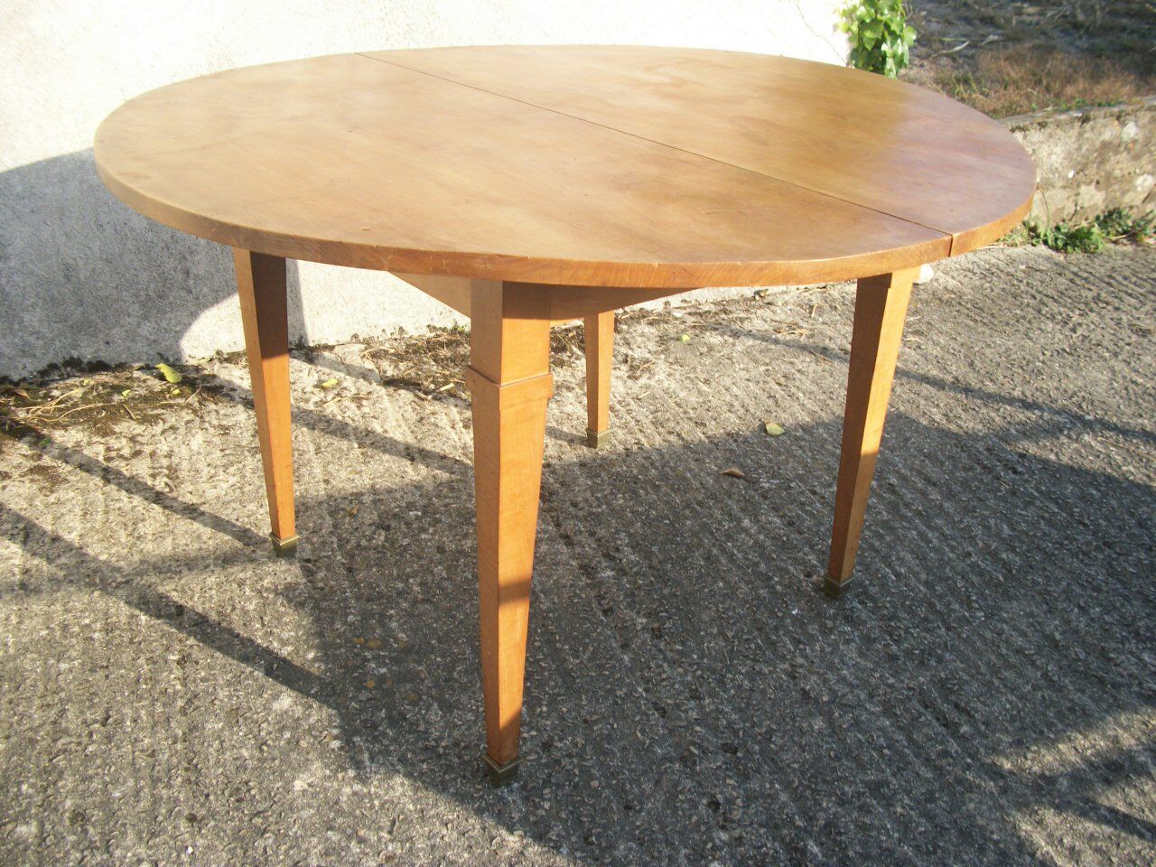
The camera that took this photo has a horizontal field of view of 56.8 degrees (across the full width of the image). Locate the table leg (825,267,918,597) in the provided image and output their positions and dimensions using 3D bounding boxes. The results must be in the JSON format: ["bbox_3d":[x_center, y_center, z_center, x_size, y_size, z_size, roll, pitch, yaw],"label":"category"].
[{"bbox_3d":[0.433,-0.057,1.613,0.066,0.727,0.066,-19,35,-35],"label":"table leg"}]

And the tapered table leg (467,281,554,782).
[{"bbox_3d":[-0.082,0.122,1.234,0.066,0.727,0.066,-19,35,-35],"label":"tapered table leg"}]

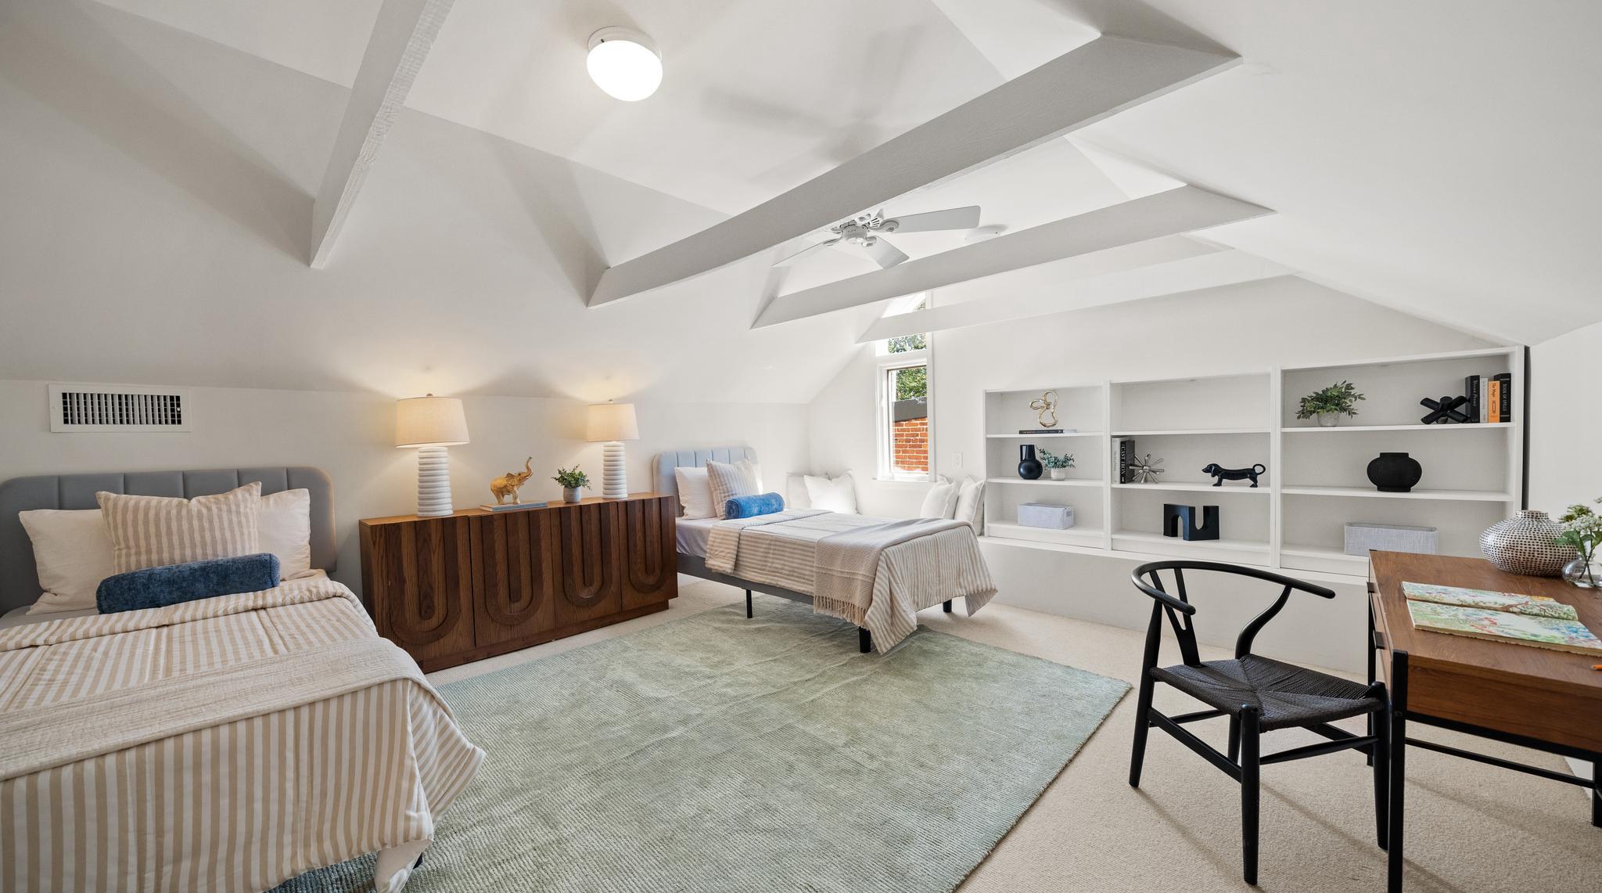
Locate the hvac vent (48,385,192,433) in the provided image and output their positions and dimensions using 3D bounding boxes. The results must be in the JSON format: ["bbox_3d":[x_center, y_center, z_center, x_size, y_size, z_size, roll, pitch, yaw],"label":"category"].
[{"bbox_3d":[-3.024,-0.164,2.382,0.020,0.205,0.397,1,2,45],"label":"hvac vent"}]

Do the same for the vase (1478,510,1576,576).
[{"bbox_3d":[2.234,0.311,1.643,0.187,0.193,0.187,1,2,45],"label":"vase"}]

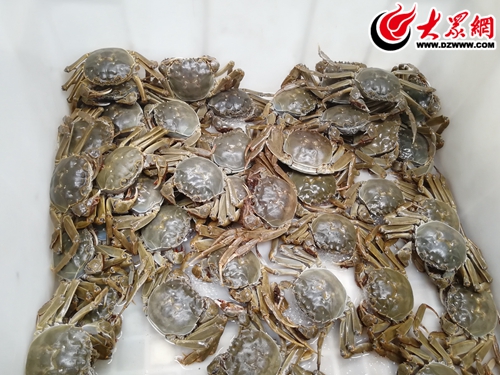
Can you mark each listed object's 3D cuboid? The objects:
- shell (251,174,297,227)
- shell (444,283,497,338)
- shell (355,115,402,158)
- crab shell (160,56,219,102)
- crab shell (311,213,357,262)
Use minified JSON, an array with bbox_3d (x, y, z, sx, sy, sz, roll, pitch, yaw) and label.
[{"bbox_3d":[0.035,0.019,0.520,0.058,0.028,0.067,10,69,18],"label":"shell"},{"bbox_3d":[0.271,0.151,0.476,0.058,0.027,0.065,2,63,6],"label":"shell"},{"bbox_3d":[0.189,-0.074,0.577,0.057,0.027,0.063,12,68,2],"label":"shell"},{"bbox_3d":[-0.089,-0.164,0.598,0.068,0.028,0.060,2,90,-7],"label":"crab shell"},{"bbox_3d":[0.115,0.066,0.532,0.061,0.027,0.056,9,63,4],"label":"crab shell"}]

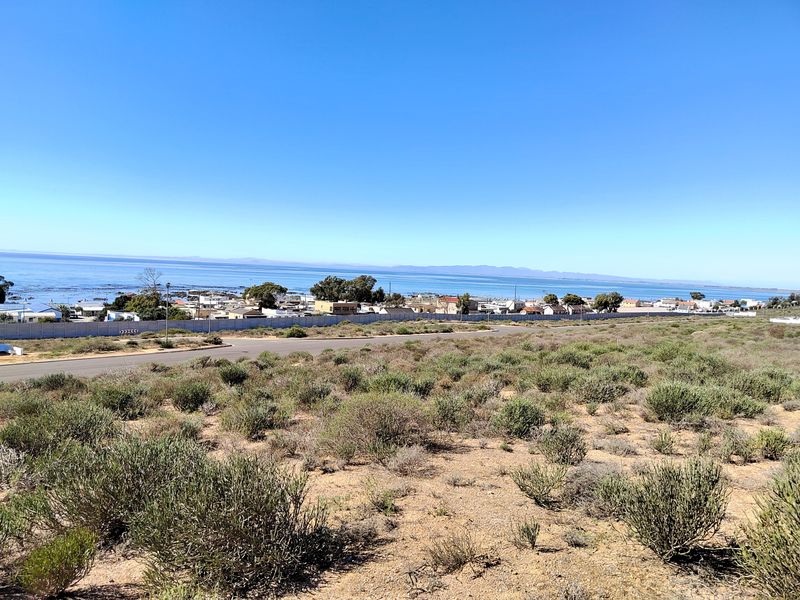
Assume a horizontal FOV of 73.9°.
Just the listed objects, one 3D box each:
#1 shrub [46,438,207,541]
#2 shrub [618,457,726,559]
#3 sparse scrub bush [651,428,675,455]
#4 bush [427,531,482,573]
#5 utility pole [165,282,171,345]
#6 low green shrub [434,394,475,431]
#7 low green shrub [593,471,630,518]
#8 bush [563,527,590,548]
[{"bbox_3d":[-2.162,1.517,4.232,1.280,0.800,1.110,3,3,0],"label":"shrub"},{"bbox_3d":[1.868,1.426,3.617,0.720,0.653,0.662,3,3,0],"label":"shrub"},{"bbox_3d":[2.972,1.586,5.998,0.271,0.277,0.249,4,4,27],"label":"sparse scrub bush"},{"bbox_3d":[0.358,1.653,3.493,0.361,0.262,0.313,3,3,0],"label":"bush"},{"bbox_3d":[-17.211,1.008,39.373,0.320,4.611,0.320,1,3,-24],"label":"utility pole"},{"bbox_3d":[0.776,1.588,7.588,0.601,0.482,0.553,3,3,6],"label":"low green shrub"},{"bbox_3d":[1.759,1.595,4.359,0.386,0.374,0.354,3,3,0],"label":"low green shrub"},{"bbox_3d":[1.218,1.621,3.656,0.193,0.130,0.177,4,3,20],"label":"bush"}]

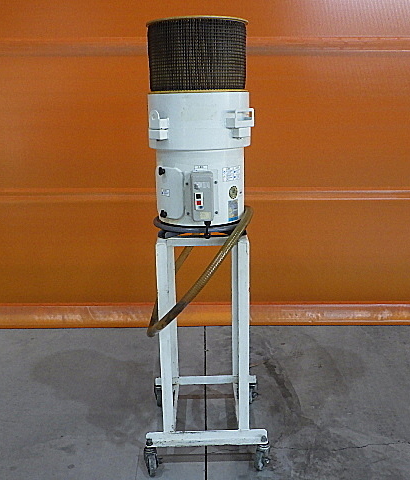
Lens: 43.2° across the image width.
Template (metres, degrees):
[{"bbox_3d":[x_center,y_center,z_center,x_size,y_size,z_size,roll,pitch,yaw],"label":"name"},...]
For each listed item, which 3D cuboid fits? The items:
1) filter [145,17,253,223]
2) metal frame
[{"bbox_3d":[-0.013,-0.410,1.867,0.381,0.687,0.386,-1,15,0],"label":"filter"},{"bbox_3d":[0.001,0.392,2.068,0.469,0.914,0.510,-1,15,0],"label":"metal frame"}]

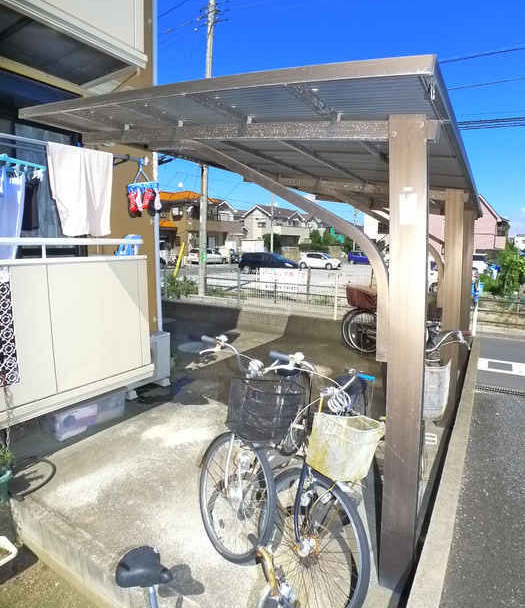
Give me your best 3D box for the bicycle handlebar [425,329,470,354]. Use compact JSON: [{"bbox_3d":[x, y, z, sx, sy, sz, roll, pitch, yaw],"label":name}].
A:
[{"bbox_3d":[1.091,0.236,3.246,0.560,0.170,0.240,3,7,24],"label":"bicycle handlebar"}]

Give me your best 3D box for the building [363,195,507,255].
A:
[{"bbox_3d":[21.263,-9.380,59.834,15.000,9.000,10.000,3,7,29],"label":"building"}]

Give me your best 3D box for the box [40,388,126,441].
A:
[{"bbox_3d":[-1.702,0.983,4.547,0.370,0.320,0.730,3,7,30],"label":"box"}]

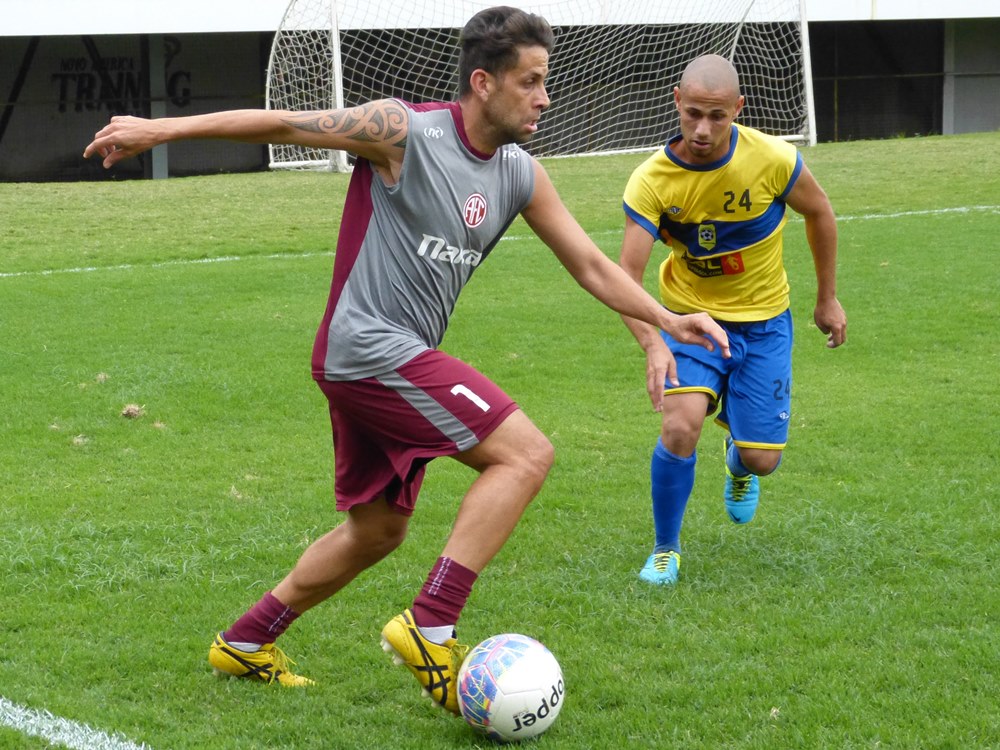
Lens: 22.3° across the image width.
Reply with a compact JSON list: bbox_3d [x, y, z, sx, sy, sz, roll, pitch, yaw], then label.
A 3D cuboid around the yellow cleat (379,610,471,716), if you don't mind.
[{"bbox_3d":[-0.145,0.604,5.320,0.105,0.270,0.100,-39,12,0],"label":"yellow cleat"}]

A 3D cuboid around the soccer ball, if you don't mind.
[{"bbox_3d":[0.023,0.642,5.220,0.220,0.220,0.220,0,8,0],"label":"soccer ball"}]

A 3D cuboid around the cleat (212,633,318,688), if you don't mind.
[{"bbox_3d":[-0.529,0.631,5.620,0.270,0.100,0.100,13,6,12],"label":"cleat"}]

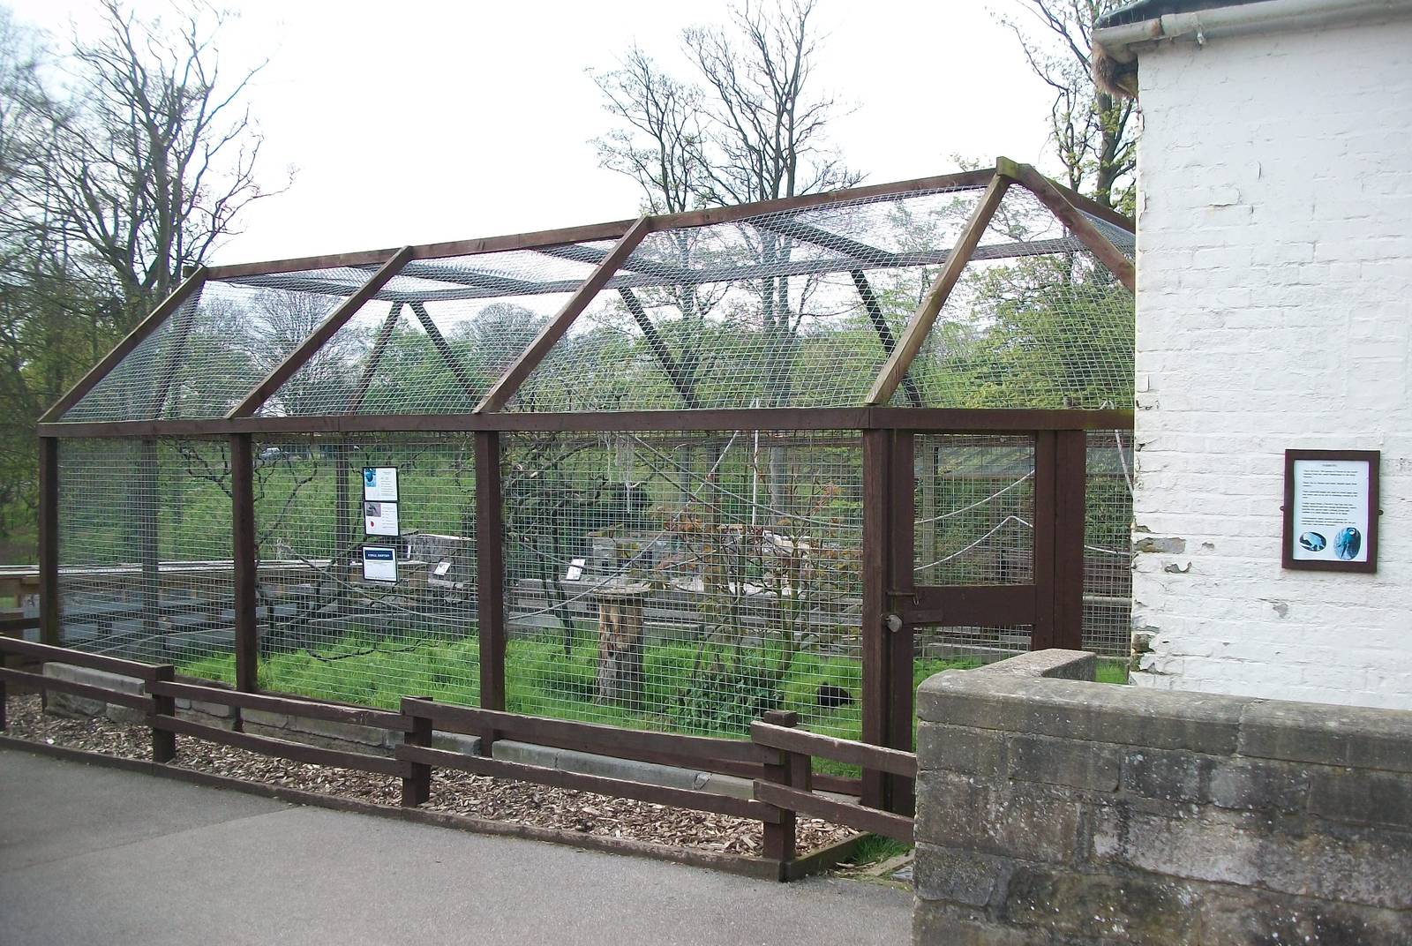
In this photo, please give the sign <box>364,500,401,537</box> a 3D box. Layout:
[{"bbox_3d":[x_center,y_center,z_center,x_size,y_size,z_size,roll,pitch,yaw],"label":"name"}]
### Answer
[{"bbox_3d":[-2.004,0.286,8.080,0.320,0.225,0.020,1,3,34],"label":"sign"}]

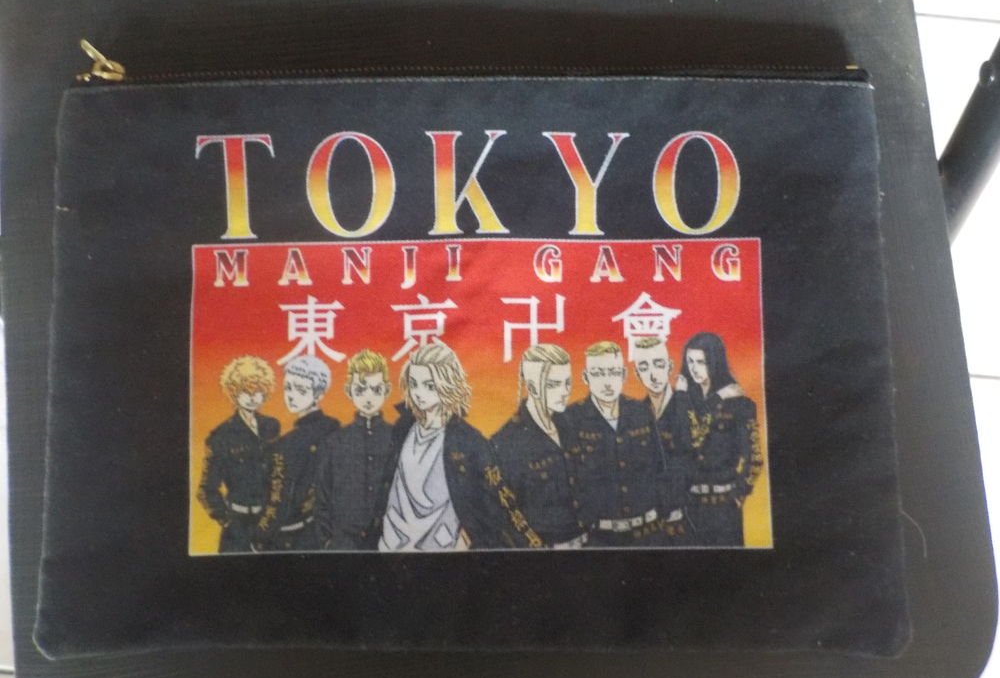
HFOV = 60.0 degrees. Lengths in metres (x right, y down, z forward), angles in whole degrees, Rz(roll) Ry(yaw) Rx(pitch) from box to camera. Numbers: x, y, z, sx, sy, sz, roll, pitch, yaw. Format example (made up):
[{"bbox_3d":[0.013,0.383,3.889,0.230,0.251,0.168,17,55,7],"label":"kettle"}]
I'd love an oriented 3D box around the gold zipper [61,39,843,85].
[{"bbox_3d":[-0.013,-0.111,0.345,0.313,0.010,0.015,0,83,0],"label":"gold zipper"}]

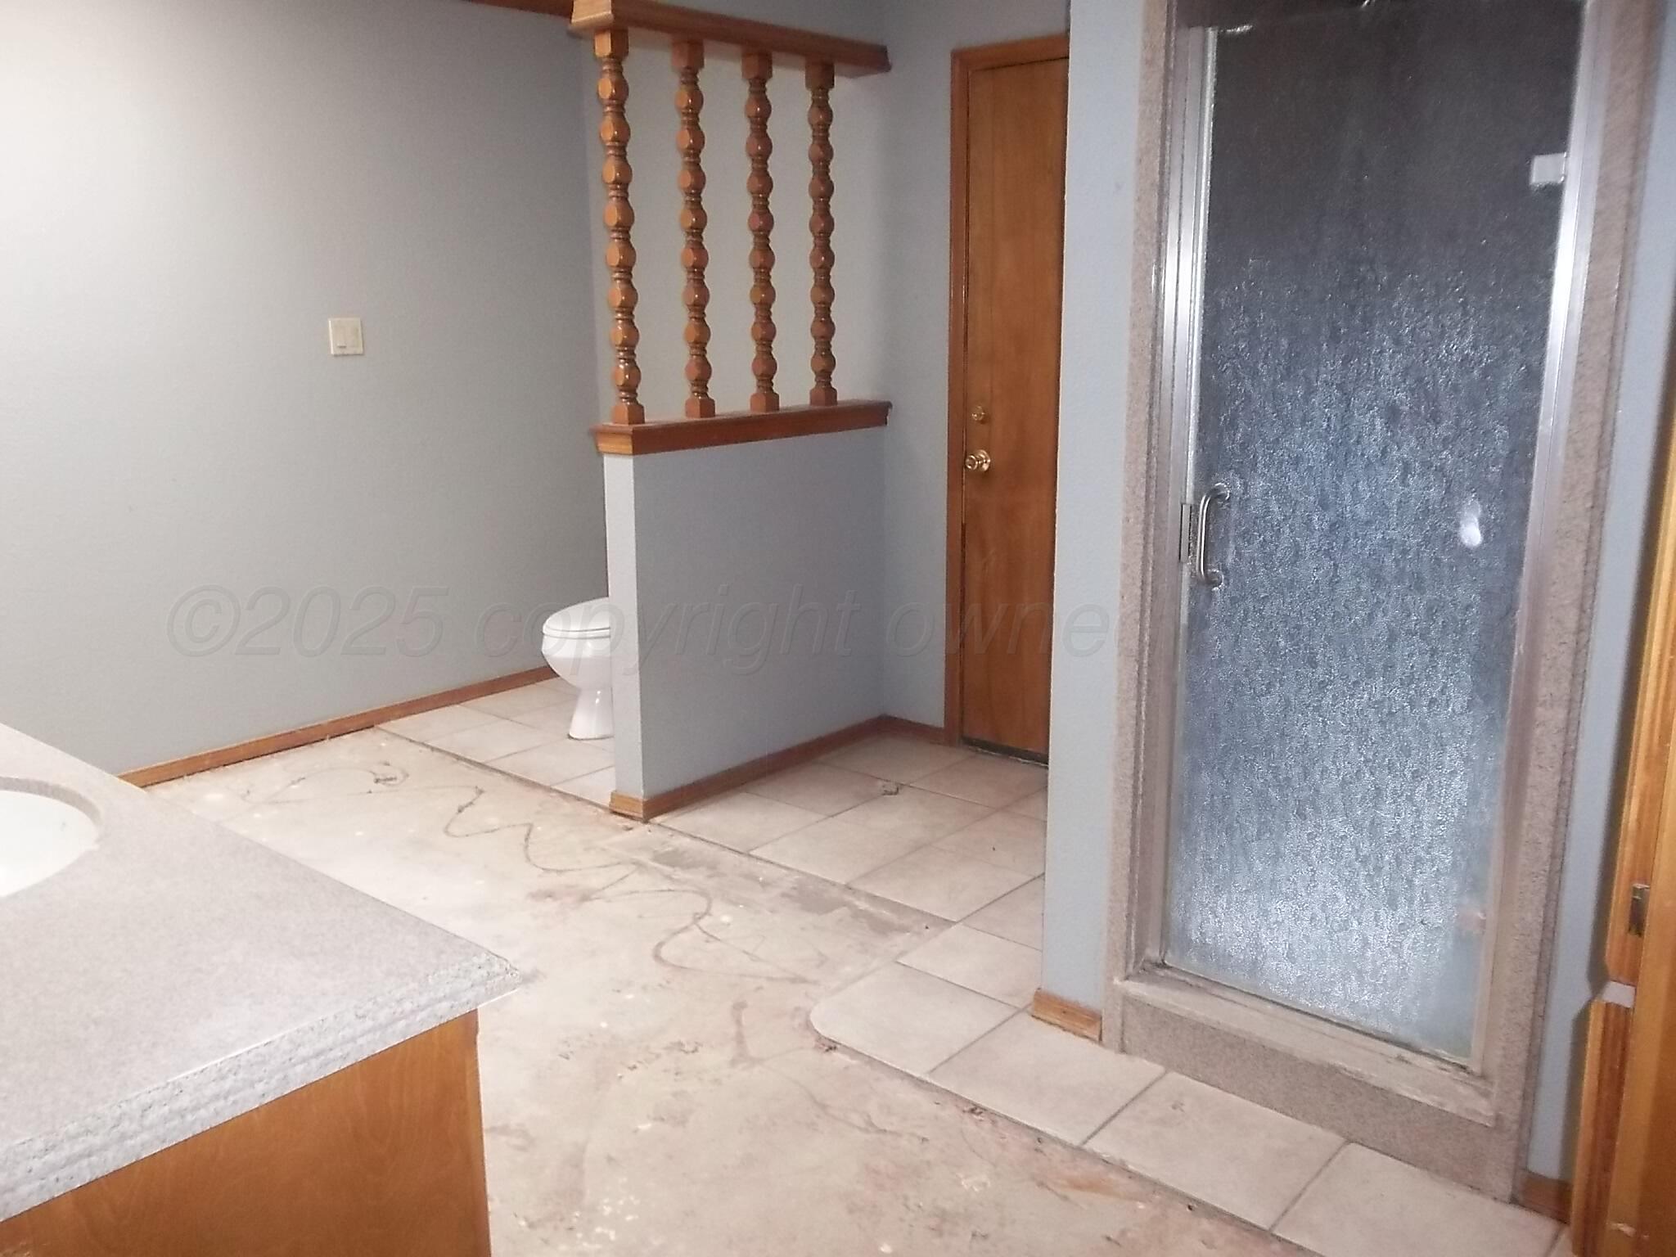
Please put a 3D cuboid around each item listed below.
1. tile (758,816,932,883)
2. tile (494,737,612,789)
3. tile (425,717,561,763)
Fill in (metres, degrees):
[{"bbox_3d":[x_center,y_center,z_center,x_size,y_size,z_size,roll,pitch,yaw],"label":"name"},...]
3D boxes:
[{"bbox_3d":[-0.006,0.573,3.358,0.328,0.010,0.328,10,17,39],"label":"tile"},{"bbox_3d":[-0.884,0.426,4.154,0.322,0.010,0.322,11,17,40],"label":"tile"},{"bbox_3d":[-1.131,0.380,4.363,0.322,0.010,0.322,11,17,40],"label":"tile"}]

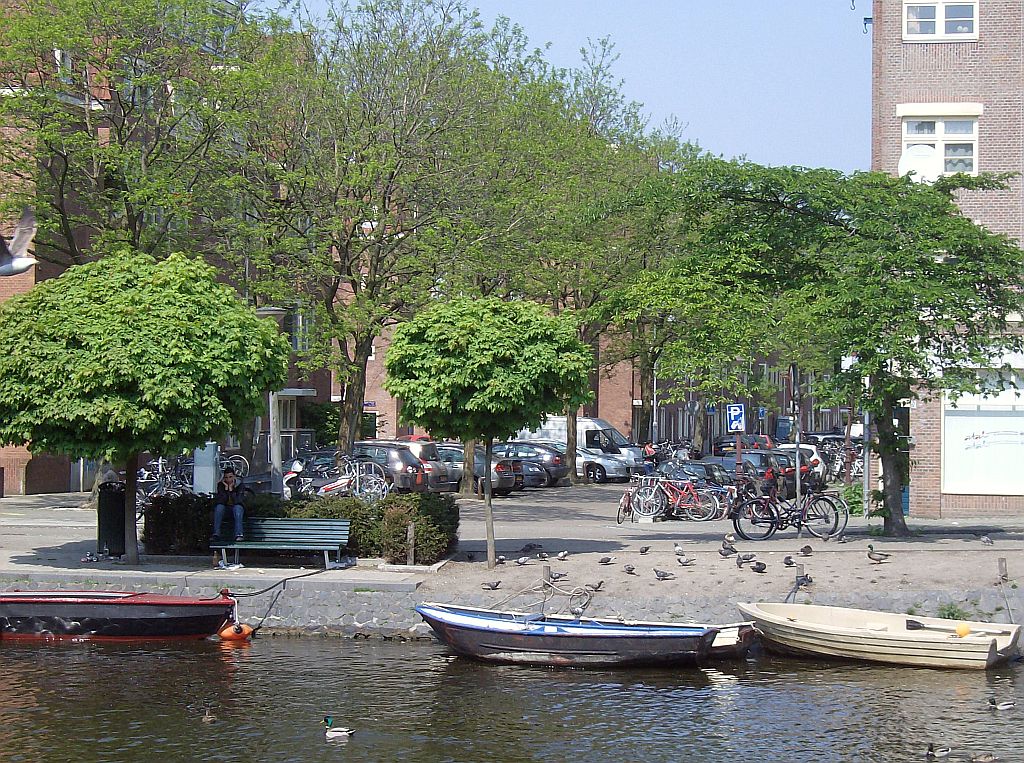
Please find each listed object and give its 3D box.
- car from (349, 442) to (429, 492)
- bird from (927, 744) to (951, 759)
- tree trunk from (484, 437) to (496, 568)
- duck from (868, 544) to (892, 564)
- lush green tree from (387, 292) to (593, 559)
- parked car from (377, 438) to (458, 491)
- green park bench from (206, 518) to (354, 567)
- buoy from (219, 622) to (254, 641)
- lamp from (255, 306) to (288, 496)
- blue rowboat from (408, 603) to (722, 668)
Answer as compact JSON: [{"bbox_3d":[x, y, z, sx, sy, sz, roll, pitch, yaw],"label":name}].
[{"bbox_3d":[-4.506,2.447,70.000,4.300,1.520,1.760,0,-1,31],"label":"car"},{"bbox_3d":[4.131,3.589,24.300,0.340,0.170,0.160,1,-1,-45],"label":"bird"},{"bbox_3d":[-0.321,1.809,37.500,0.140,1.980,0.140,1,-1,0],"label":"tree trunk"},{"bbox_3d":[5.742,2.710,39.300,0.400,0.310,0.170,1,-1,-5],"label":"duck"},{"bbox_3d":[-0.366,0.747,37.500,3.100,4.000,3.100,1,-1,0],"label":"lush green tree"},{"bbox_3d":[-3.711,2.575,76.000,4.300,1.500,1.750,0,-1,28],"label":"parked car"},{"bbox_3d":[-3.534,2.473,38.300,2.000,0.770,0.620,0,-1,11],"label":"green park bench"},{"bbox_3d":[-3.844,3.502,35.000,0.500,0.270,0.420,0,-1,0],"label":"buoy"},{"bbox_3d":[-4.601,0.657,48.500,0.620,4.200,0.620,1,-1,0],"label":"lamp"},{"bbox_3d":[0.751,3.372,33.297,4.300,0.660,1.550,0,-1,22],"label":"blue rowboat"}]

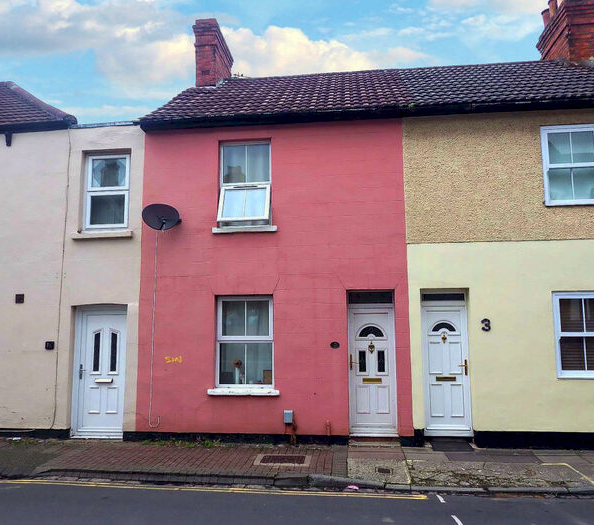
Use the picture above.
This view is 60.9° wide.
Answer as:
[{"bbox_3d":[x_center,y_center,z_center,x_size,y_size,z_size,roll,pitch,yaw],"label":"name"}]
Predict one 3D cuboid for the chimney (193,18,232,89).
[{"bbox_3d":[-2.083,-4.875,12.753,0.584,1.712,1.611,-1,-7,6],"label":"chimney"}]

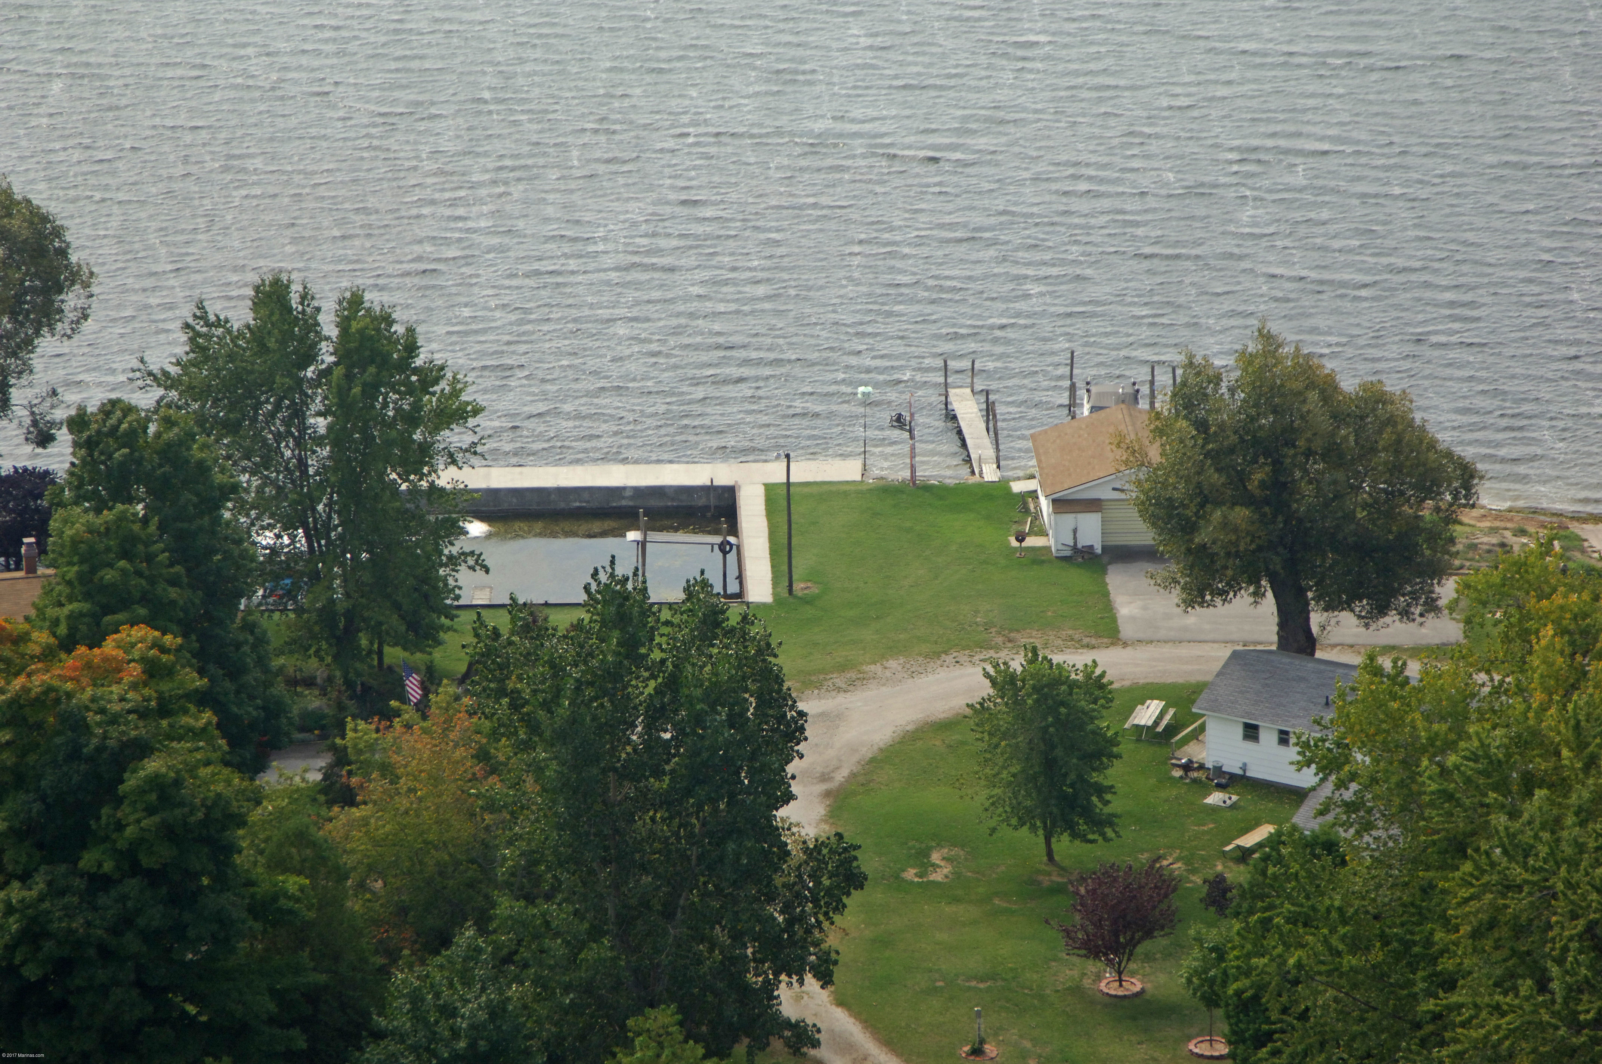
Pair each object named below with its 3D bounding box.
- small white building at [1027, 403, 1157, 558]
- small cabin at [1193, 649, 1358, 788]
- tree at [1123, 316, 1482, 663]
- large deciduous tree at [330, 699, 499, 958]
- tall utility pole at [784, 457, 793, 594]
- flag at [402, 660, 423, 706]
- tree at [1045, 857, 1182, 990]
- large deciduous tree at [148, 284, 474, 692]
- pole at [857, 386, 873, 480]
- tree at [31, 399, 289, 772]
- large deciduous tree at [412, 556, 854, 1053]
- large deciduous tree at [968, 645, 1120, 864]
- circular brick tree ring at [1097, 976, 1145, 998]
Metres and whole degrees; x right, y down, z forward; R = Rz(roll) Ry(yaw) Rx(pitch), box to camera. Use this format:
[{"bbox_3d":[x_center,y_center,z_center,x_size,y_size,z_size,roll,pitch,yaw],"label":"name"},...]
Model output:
[{"bbox_3d":[14.656,-2.354,276.850,8.476,3.739,9.389,-1,19,-2],"label":"small white building"},{"bbox_3d":[20.766,7.207,245.383,8.800,3.850,7.100,11,24,27],"label":"small cabin"},{"bbox_3d":[20.278,-1.384,253.426,14.500,14.200,13.500,0,21,0],"label":"tree"},{"bbox_3d":[-13.979,11.292,225.971,6.500,10.000,6.300,0,21,0],"label":"large deciduous tree"},{"bbox_3d":[-0.479,-0.306,267.069,0.280,6.339,0.280,0,19,0],"label":"tall utility pole"},{"bbox_3d":[-14.899,5.763,241.793,0.850,1.850,0.300,0,21,0],"label":"flag"},{"bbox_3d":[11.265,14.126,225.904,4.600,4.750,4.400,0,21,0],"label":"tree"},{"bbox_3d":[-20.019,-2.083,255.277,13.977,17.488,12.580,0,19,0],"label":"large deciduous tree"},{"bbox_3d":[2.890,-4.473,282.222,0.673,4.187,0.673,0,19,0],"label":"pole"},{"bbox_3d":[-25.317,1.960,247.326,10.157,15.112,9.852,0,19,0],"label":"tree"},{"bbox_3d":[-5.898,10.061,218.849,16.175,18.645,14.881,0,19,0],"label":"large deciduous tree"},{"bbox_3d":[9.139,8.409,235.391,5.600,8.700,5.400,0,21,0],"label":"large deciduous tree"},{"bbox_3d":[11.518,16.290,226.669,1.620,0.170,1.620,0,21,0],"label":"circular brick tree ring"}]

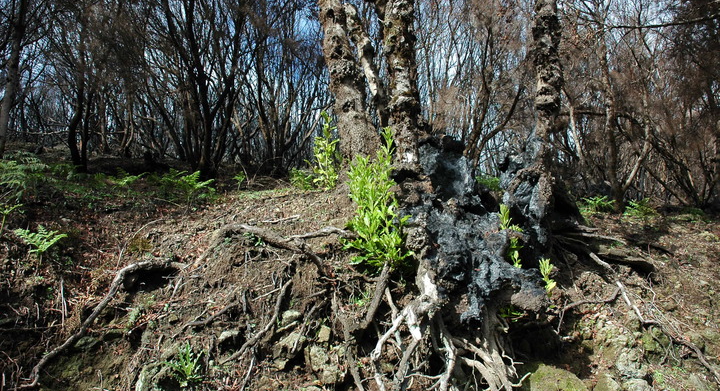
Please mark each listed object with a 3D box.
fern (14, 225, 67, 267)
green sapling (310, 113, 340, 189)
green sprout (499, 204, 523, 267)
[{"bbox_3d":[-2.783,0.436,4.700,0.453,0.366,0.400,0,-2,0],"label":"fern"},{"bbox_3d":[-0.332,-0.434,5.200,0.289,0.771,0.270,0,-2,0],"label":"green sapling"},{"bbox_3d":[1.227,0.326,4.400,0.196,0.506,0.180,0,-2,0],"label":"green sprout"}]

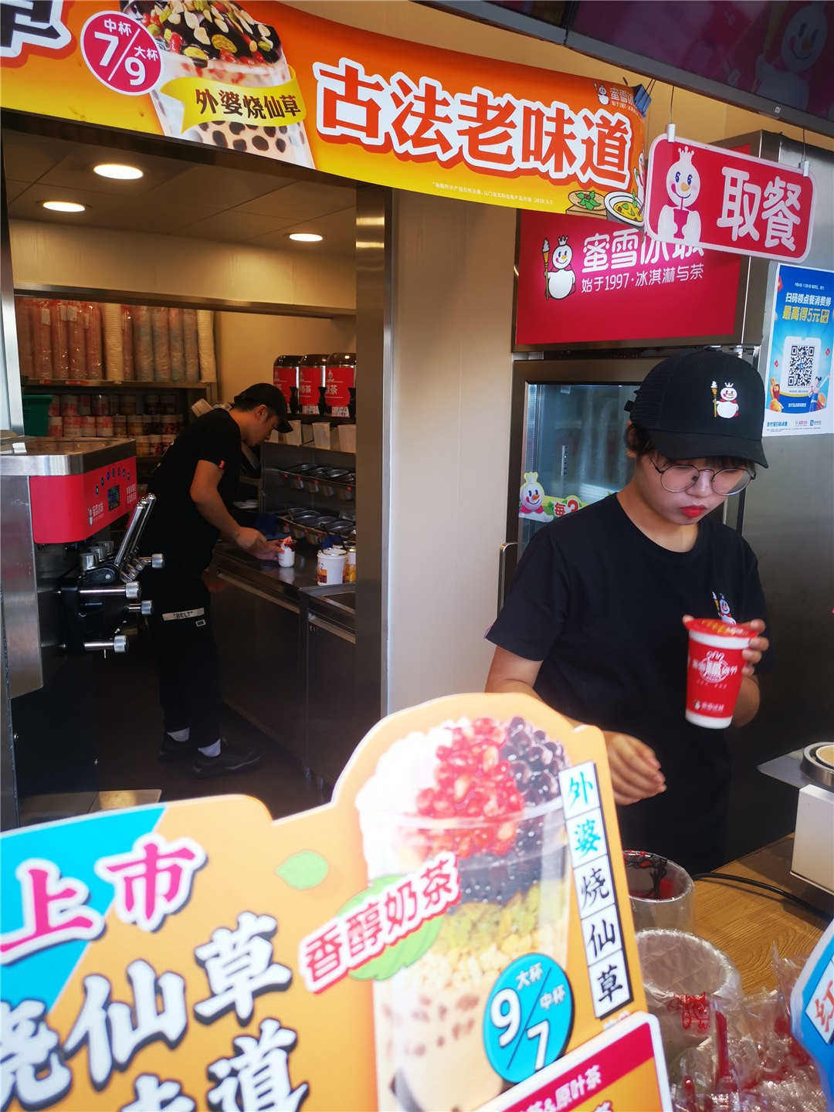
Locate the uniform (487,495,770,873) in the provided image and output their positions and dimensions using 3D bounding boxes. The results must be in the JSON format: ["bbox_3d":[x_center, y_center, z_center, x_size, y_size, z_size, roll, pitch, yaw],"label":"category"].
[{"bbox_3d":[0.324,0.216,1.350,0.480,0.630,0.300,-6,13,-30],"label":"uniform"}]

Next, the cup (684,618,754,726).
[{"bbox_3d":[0.397,0.160,1.150,0.094,0.133,0.094,8,12,19],"label":"cup"}]

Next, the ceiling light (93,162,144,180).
[{"bbox_3d":[-0.843,-1.095,2.450,0.143,0.030,0.143,-7,14,-34],"label":"ceiling light"}]

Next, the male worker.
[{"bbox_3d":[-0.831,0.086,3.558,0.600,1.580,0.480,-6,13,-30],"label":"male worker"}]

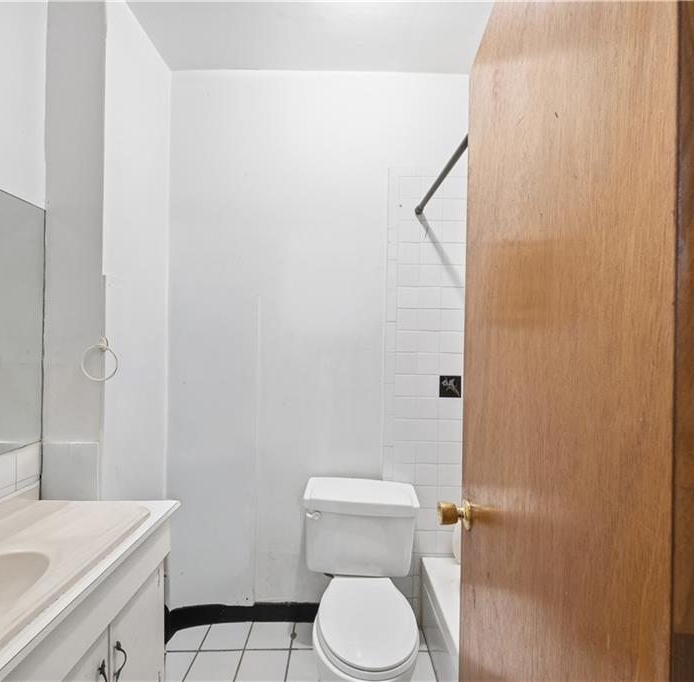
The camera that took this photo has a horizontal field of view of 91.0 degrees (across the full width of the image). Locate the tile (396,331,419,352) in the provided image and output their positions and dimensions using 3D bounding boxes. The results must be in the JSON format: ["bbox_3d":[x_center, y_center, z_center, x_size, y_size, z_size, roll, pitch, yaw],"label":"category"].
[{"bbox_3d":[0.296,0.004,1.680,0.107,0.107,0.010,1,0,0],"label":"tile"}]

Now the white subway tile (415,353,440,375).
[{"bbox_3d":[0.404,0.113,1.679,0.107,0.107,0.010,1,0,0],"label":"white subway tile"}]

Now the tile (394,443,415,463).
[{"bbox_3d":[0.285,0.552,1.687,0.108,0.108,0.010,1,0,-1],"label":"tile"}]

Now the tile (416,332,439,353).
[{"bbox_3d":[0.406,0.005,1.680,0.107,0.107,0.010,1,0,0],"label":"tile"}]

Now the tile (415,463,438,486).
[{"bbox_3d":[0.393,0.663,1.687,0.108,0.108,0.010,1,0,-1],"label":"tile"}]

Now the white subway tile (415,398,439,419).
[{"bbox_3d":[0.399,0.330,1.677,0.107,0.107,0.010,1,0,0],"label":"white subway tile"}]

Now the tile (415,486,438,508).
[{"bbox_3d":[0.389,0.767,1.674,0.107,0.107,0.010,1,0,0],"label":"tile"}]

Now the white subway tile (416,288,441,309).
[{"bbox_3d":[0.411,-0.211,1.682,0.107,0.107,0.010,1,0,0],"label":"white subway tile"}]

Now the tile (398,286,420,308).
[{"bbox_3d":[0.306,-0.214,1.696,0.108,0.108,0.010,1,0,0],"label":"tile"}]

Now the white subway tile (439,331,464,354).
[{"bbox_3d":[0.518,0.005,1.693,0.108,0.108,0.010,1,0,-1],"label":"white subway tile"}]

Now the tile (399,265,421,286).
[{"bbox_3d":[0.307,-0.323,1.696,0.108,0.108,0.010,1,0,0],"label":"tile"}]

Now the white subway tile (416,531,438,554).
[{"bbox_3d":[0.396,1.001,1.698,0.108,0.108,0.010,1,0,0],"label":"white subway tile"}]

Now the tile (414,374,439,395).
[{"bbox_3d":[0.399,0.221,1.690,0.108,0.108,0.010,1,0,-1],"label":"tile"}]

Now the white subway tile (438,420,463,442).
[{"bbox_3d":[0.506,0.443,1.690,0.108,0.108,0.010,1,0,-1],"label":"white subway tile"}]

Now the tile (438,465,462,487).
[{"bbox_3d":[0.501,0.659,1.675,0.107,0.107,0.010,1,0,0],"label":"tile"}]

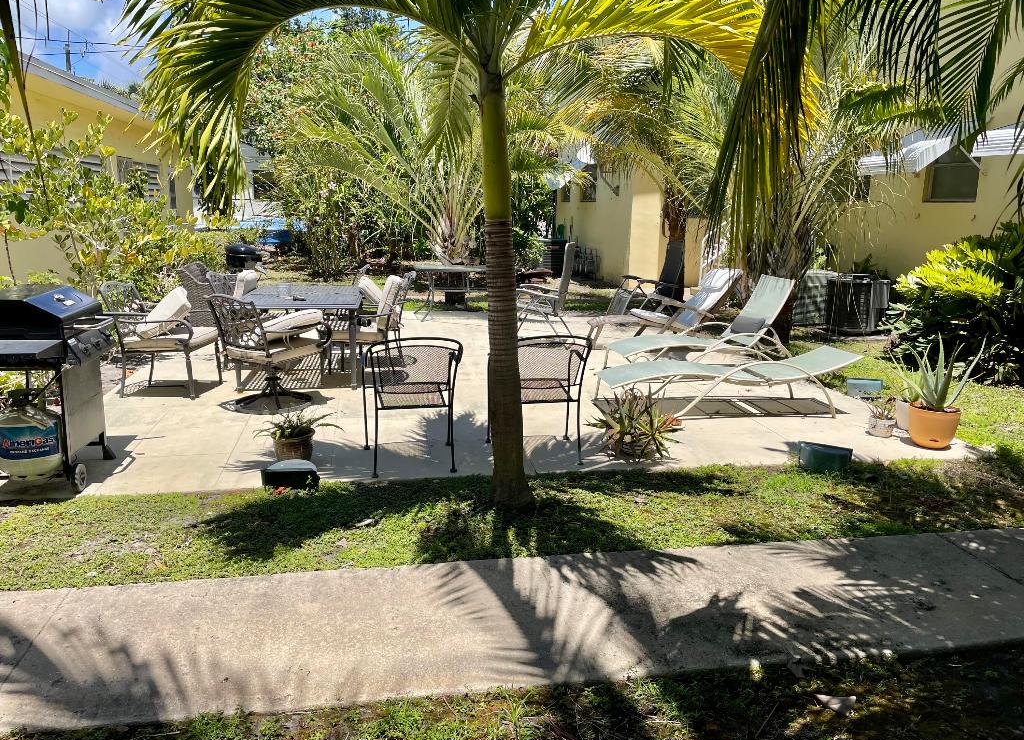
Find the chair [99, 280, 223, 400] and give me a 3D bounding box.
[{"bbox_3d":[-2.997,-0.271,6.525,0.740,0.920,0.620,0,13,-2],"label":"chair"}]

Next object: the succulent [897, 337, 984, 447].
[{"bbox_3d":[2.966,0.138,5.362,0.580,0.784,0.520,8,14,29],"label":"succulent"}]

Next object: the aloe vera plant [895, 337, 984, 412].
[{"bbox_3d":[2.949,0.037,5.337,0.580,0.576,0.520,8,14,29],"label":"aloe vera plant"}]

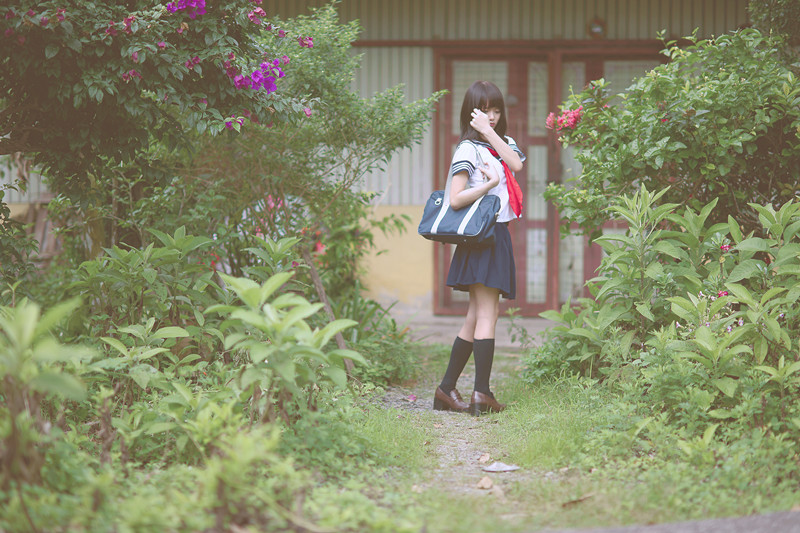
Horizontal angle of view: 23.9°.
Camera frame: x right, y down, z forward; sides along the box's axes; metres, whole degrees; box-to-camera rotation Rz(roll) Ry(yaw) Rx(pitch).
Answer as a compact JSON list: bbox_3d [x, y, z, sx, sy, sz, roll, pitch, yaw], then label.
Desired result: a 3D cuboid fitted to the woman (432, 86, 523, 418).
[{"bbox_3d":[0.378,-0.090,9.200,0.430,1.630,0.420,1,2,33],"label":"woman"}]

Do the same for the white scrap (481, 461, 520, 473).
[{"bbox_3d":[0.388,0.764,7.220,0.147,0.030,0.100,0,2,0],"label":"white scrap"}]

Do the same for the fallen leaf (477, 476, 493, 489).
[{"bbox_3d":[0.304,0.778,6.800,0.058,0.033,0.060,0,2,0],"label":"fallen leaf"}]

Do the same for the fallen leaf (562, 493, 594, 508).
[{"bbox_3d":[0.606,0.799,6.450,0.135,0.030,0.060,-1,2,-31],"label":"fallen leaf"}]

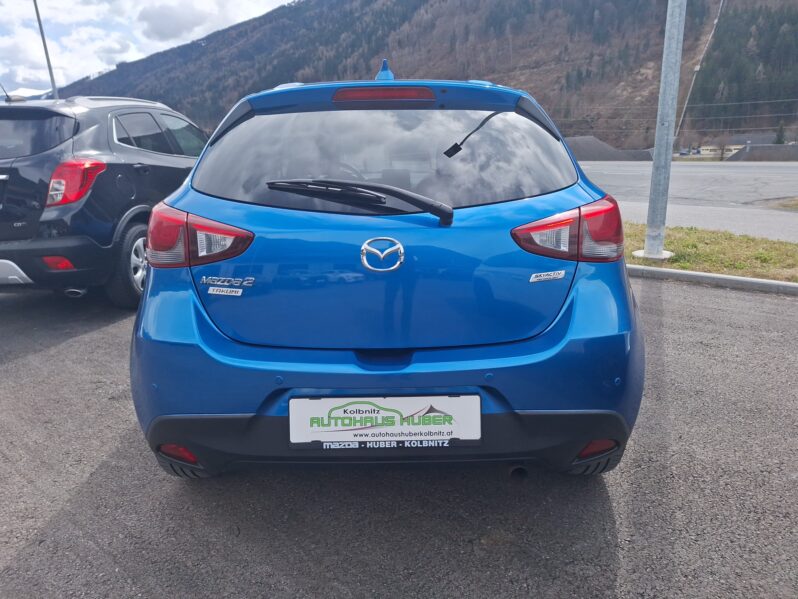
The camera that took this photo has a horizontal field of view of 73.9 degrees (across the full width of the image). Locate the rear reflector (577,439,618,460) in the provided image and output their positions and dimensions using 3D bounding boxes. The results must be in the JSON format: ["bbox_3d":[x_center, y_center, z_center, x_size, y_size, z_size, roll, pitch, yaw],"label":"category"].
[{"bbox_3d":[0.592,0.437,1.566,0.140,0.050,0.035,-6,16,-19],"label":"rear reflector"}]

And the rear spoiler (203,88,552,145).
[{"bbox_3d":[-0.048,-0.565,1.618,1.090,0.190,0.240,-1,16,1],"label":"rear spoiler"}]

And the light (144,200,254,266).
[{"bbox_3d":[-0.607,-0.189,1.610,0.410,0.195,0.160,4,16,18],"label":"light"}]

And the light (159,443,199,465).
[{"bbox_3d":[-0.659,0.455,1.582,0.140,0.050,0.035,5,17,20],"label":"light"}]

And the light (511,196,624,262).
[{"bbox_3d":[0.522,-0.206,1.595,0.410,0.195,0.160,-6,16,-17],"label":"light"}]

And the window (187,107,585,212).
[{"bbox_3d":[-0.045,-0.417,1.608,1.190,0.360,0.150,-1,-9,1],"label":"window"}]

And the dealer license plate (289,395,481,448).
[{"bbox_3d":[-0.037,0.331,1.443,0.524,0.148,0.020,-1,16,1],"label":"dealer license plate"}]

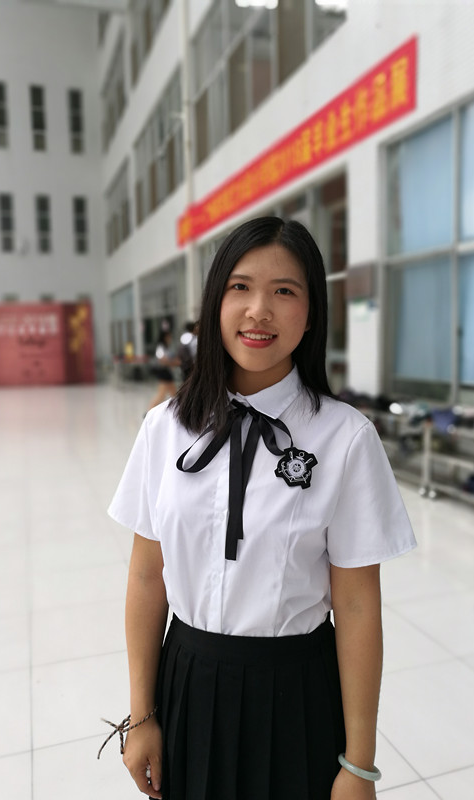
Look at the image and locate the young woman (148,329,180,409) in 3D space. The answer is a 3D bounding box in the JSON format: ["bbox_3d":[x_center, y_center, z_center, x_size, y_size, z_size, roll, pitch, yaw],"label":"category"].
[{"bbox_3d":[-1.237,-0.356,10.501,0.600,1.620,0.450,-2,6,-12],"label":"young woman"}]

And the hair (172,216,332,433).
[{"bbox_3d":[0.025,-0.116,0.955,0.236,0.320,0.220,1,5,7],"label":"hair"}]

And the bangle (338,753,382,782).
[{"bbox_3d":[0.192,0.573,0.975,0.072,0.013,0.072,25,-8,16],"label":"bangle"}]

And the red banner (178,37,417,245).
[{"bbox_3d":[0.185,-4.011,11.696,0.100,0.740,10.671,-3,6,-19],"label":"red banner"}]

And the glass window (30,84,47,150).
[{"bbox_3d":[-9.211,-13.035,28.956,0.641,2.855,0.120,-3,6,-19],"label":"glass window"}]

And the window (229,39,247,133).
[{"bbox_3d":[0.098,-5.900,11.960,0.080,1.216,0.992,-3,6,-19],"label":"window"}]

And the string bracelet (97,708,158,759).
[{"bbox_3d":[-0.181,0.556,1.040,0.088,0.066,0.060,1,8,18],"label":"string bracelet"}]

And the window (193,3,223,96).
[{"bbox_3d":[-0.535,-7.648,13.538,0.080,1.315,2.206,-3,6,-19],"label":"window"}]

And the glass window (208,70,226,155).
[{"bbox_3d":[-0.342,-6.048,13.226,0.080,1.345,1.248,-3,6,-19],"label":"glass window"}]

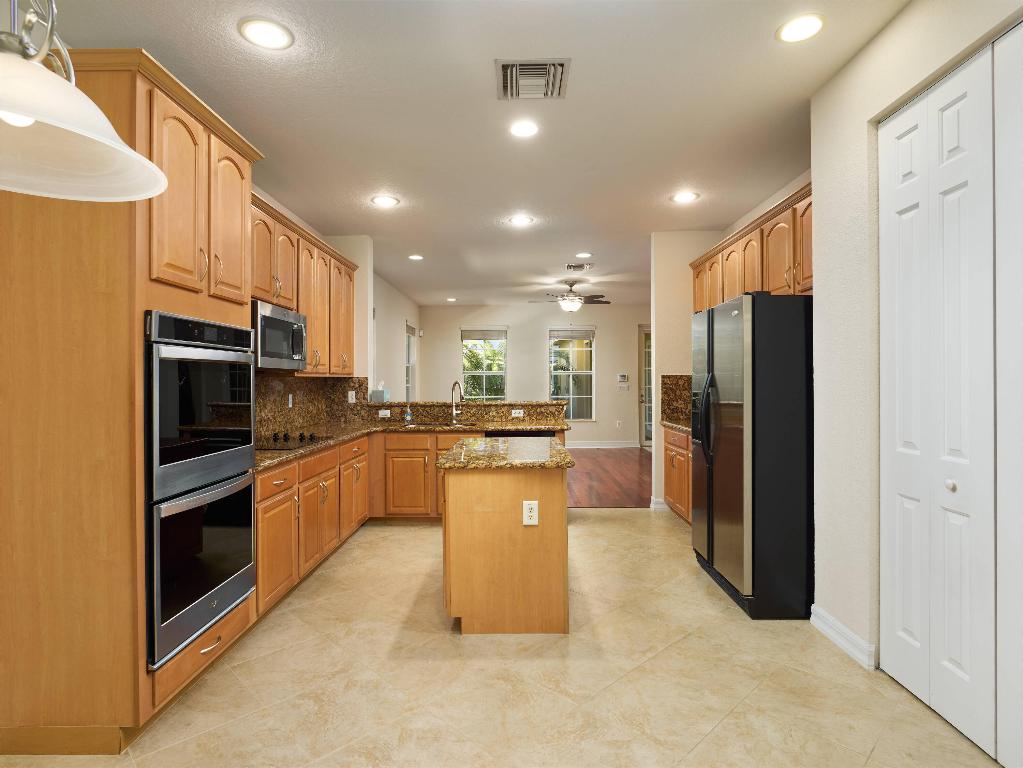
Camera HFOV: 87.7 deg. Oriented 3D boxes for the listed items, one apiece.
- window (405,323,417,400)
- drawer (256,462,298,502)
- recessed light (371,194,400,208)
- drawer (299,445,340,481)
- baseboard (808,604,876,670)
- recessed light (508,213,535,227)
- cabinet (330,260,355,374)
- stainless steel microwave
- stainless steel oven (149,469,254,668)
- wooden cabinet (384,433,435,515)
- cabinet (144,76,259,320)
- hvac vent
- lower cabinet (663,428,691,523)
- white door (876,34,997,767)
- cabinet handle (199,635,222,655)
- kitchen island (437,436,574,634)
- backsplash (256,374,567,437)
[{"bbox_3d":[-1.879,-0.190,9.774,0.110,1.800,0.900,0,0,1],"label":"window"},{"bbox_3d":[-1.550,0.549,3.017,0.530,0.135,0.495,0,0,0],"label":"drawer"},{"bbox_3d":[-1.053,-1.508,4.415,0.240,0.030,0.240,0,0,1],"label":"recessed light"},{"bbox_3d":[-1.523,0.542,3.574,0.500,0.136,0.705,0,0,1],"label":"drawer"},{"bbox_3d":[1.649,1.257,2.683,0.032,0.122,0.471,0,0,1],"label":"baseboard"},{"bbox_3d":[0.089,-1.506,4.961,0.210,0.040,0.210,0,0,1],"label":"recessed light"},{"bbox_3d":[-1.747,-0.608,5.056,0.335,1.070,0.690,0,0,0],"label":"cabinet"},{"bbox_3d":[-1.728,-0.301,3.630,0.370,0.420,0.750,0,0,1],"label":"stainless steel microwave"},{"bbox_3d":[-1.565,0.737,2.327,0.600,0.604,0.749,0,0,1],"label":"stainless steel oven"},{"bbox_3d":[-0.927,0.831,5.138,0.458,0.776,0.600,0,0,1],"label":"wooden cabinet"},{"bbox_3d":[-1.598,-0.718,2.288,0.610,0.820,0.830,0,0,1],"label":"cabinet"},{"bbox_3d":[0.109,-1.553,2.689,0.360,0.025,0.360,0,0,0],"label":"hvac vent"},{"bbox_3d":[1.830,0.815,4.952,0.600,0.776,0.820,0,0,1],"label":"lower cabinet"},{"bbox_3d":[1.671,0.057,2.108,0.035,2.445,0.590,0,0,1],"label":"white door"},{"bbox_3d":[-1.268,1.113,2.267,0.032,0.018,0.133,0,0,1],"label":"cabinet handle"},{"bbox_3d":[-0.018,0.848,3.356,0.710,0.892,1.255,0,0,1],"label":"kitchen island"},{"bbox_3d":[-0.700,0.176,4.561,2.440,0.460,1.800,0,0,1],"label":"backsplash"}]

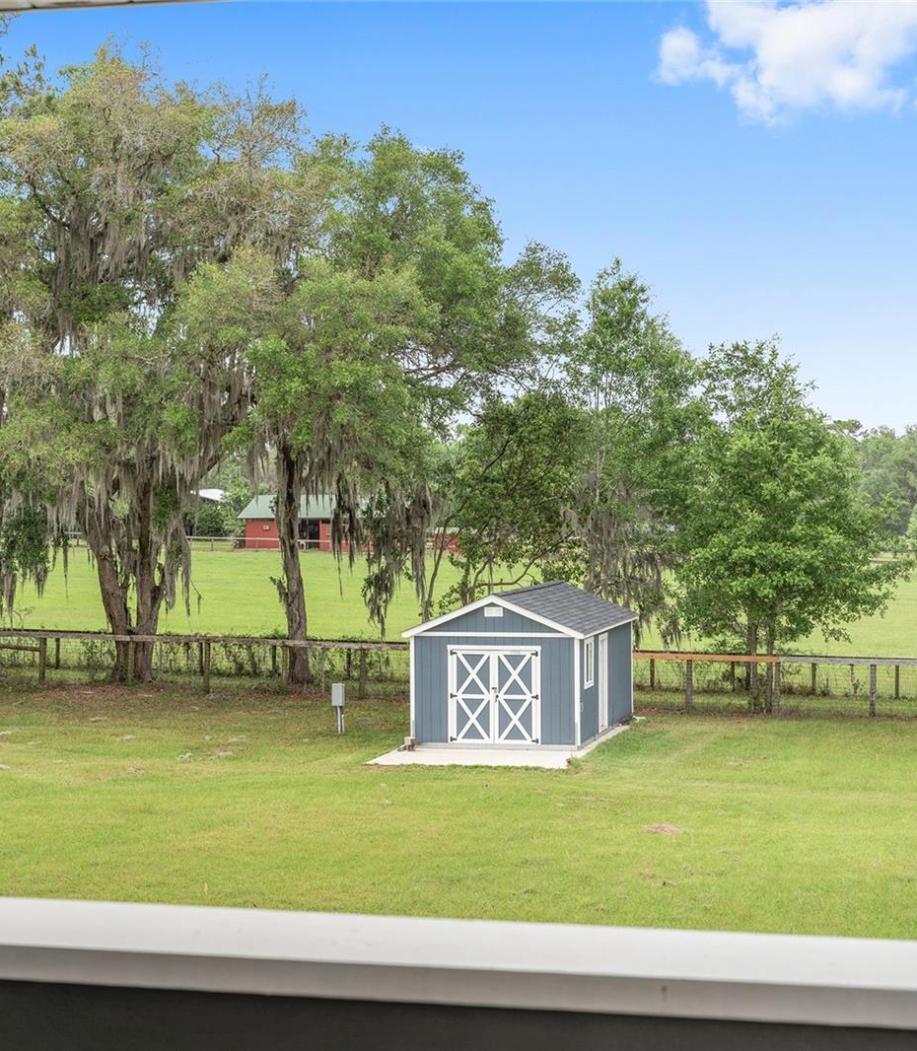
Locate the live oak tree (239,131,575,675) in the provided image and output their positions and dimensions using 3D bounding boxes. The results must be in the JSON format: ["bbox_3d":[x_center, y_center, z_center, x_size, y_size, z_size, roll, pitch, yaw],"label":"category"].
[{"bbox_3d":[-1.471,-3.430,61.000,9.300,15.542,8.800,-1,1,0],"label":"live oak tree"}]

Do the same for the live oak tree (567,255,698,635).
[{"bbox_3d":[4.631,-1.276,57.000,3.700,11.448,3.800,-1,1,0],"label":"live oak tree"}]

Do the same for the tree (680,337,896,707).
[{"bbox_3d":[8.310,0.000,54.000,5.700,9.296,5.500,-1,1,0],"label":"tree"}]

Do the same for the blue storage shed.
[{"bbox_3d":[1.611,3.050,48.980,3.929,3.311,7.410,0,1,14],"label":"blue storage shed"}]

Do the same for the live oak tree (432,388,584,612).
[{"bbox_3d":[1.293,0.458,57.000,4.100,8.047,4.100,-1,1,0],"label":"live oak tree"}]

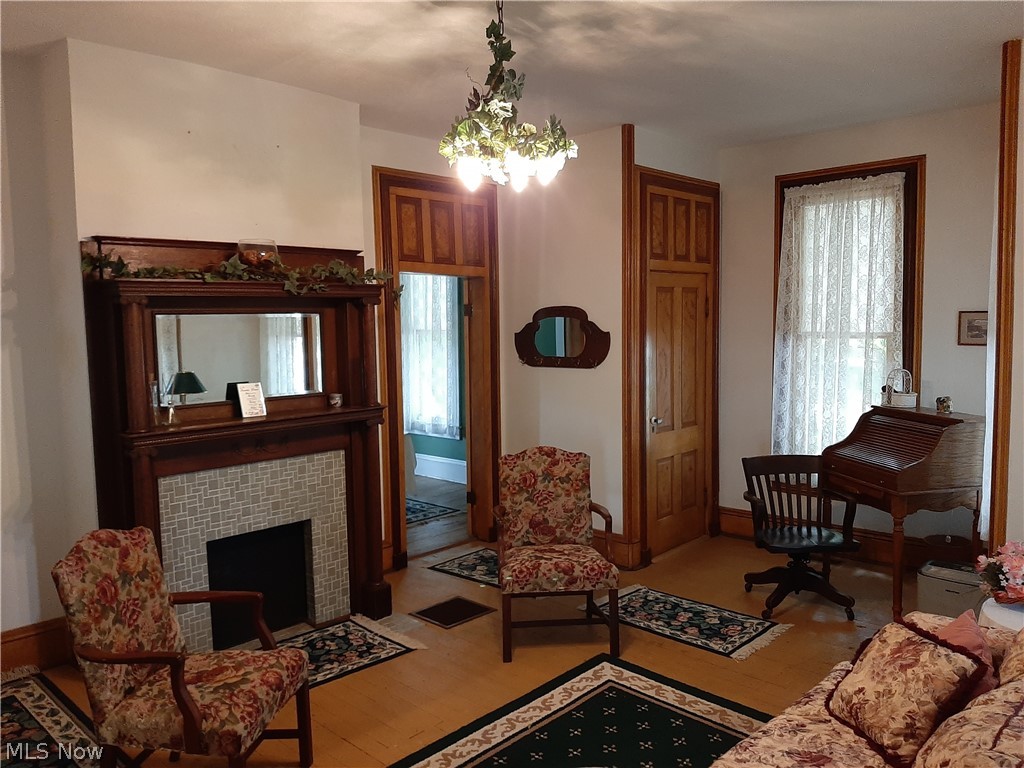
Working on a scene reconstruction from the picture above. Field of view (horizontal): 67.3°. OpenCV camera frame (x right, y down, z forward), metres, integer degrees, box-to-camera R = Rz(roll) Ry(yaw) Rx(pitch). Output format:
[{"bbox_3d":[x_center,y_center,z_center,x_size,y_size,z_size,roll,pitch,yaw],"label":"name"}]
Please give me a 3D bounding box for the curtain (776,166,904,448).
[{"bbox_3d":[2.165,-0.291,5.165,0.812,2.095,0.090,4,7,44],"label":"curtain"}]

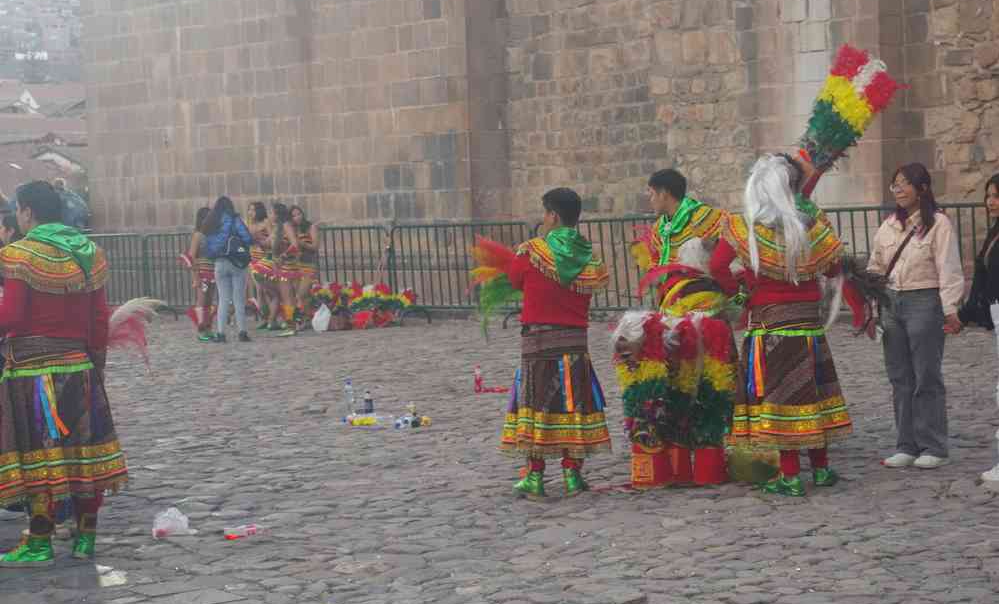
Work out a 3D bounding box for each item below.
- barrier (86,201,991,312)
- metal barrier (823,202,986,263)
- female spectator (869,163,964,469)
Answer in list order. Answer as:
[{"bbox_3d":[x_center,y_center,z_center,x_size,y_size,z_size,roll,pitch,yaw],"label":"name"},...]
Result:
[{"bbox_3d":[-0.636,-0.318,26.300,0.500,1.140,15.000,-4,4,-43],"label":"barrier"},{"bbox_3d":[3.836,-0.321,21.500,0.400,1.130,2.200,-4,4,-43],"label":"metal barrier"},{"bbox_3d":[2.212,0.072,12.100,0.500,1.610,0.340,-1,3,19],"label":"female spectator"}]

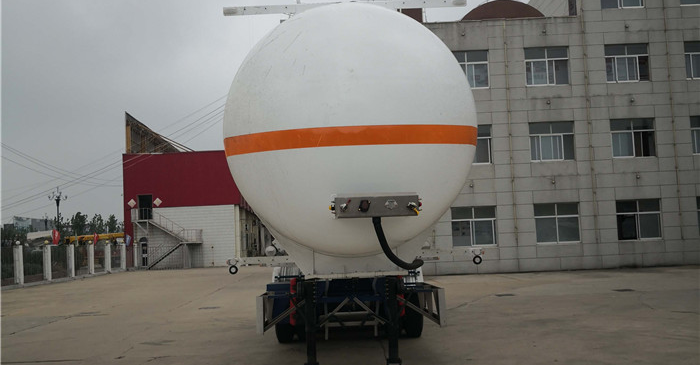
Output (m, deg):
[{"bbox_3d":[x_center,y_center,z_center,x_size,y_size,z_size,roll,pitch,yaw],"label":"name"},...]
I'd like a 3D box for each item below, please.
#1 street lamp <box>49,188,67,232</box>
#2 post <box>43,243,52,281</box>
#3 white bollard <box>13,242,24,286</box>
[{"bbox_3d":[-33.903,5.159,84.475,2.200,9.070,2.200,-2,-4,-1],"label":"street lamp"},{"bbox_3d":[-15.750,4.176,37.861,0.310,1.900,0.310,-2,-4,-1],"label":"post"},{"bbox_3d":[-15.712,3.914,34.542,0.310,1.900,0.310,-2,-4,-1],"label":"white bollard"}]

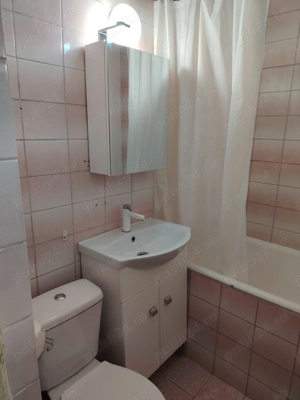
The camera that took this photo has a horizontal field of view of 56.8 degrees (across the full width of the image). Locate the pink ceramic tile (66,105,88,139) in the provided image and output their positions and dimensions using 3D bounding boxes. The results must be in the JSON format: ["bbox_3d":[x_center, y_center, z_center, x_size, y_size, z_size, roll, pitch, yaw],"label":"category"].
[{"bbox_3d":[-0.308,-0.368,1.319,0.010,0.150,0.200,13,19,40],"label":"pink ceramic tile"}]

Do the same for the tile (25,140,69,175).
[{"bbox_3d":[-0.444,-0.186,1.211,0.010,0.150,0.200,13,19,40],"label":"tile"}]

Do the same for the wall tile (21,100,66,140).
[{"bbox_3d":[-0.445,-0.336,1.181,0.010,0.150,0.200,13,19,41],"label":"wall tile"}]

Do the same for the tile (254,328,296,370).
[{"bbox_3d":[0.606,0.724,1.357,0.198,0.150,0.010,13,19,40],"label":"tile"}]

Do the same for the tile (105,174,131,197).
[{"bbox_3d":[-0.178,-0.107,1.536,0.010,0.150,0.198,13,19,40],"label":"tile"}]

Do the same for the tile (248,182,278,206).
[{"bbox_3d":[0.815,-0.047,2.005,0.200,0.150,0.010,13,19,41],"label":"tile"}]

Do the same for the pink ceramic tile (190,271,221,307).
[{"bbox_3d":[0.318,0.512,1.596,0.200,0.150,0.010,13,19,41],"label":"pink ceramic tile"}]

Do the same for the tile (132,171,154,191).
[{"bbox_3d":[-0.043,-0.142,1.680,0.010,0.150,0.198,13,19,40],"label":"tile"}]

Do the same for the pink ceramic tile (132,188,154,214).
[{"bbox_3d":[-0.046,0.005,1.718,0.010,0.150,0.198,13,19,40],"label":"pink ceramic tile"}]

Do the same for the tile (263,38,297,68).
[{"bbox_3d":[0.821,-0.930,1.764,0.200,0.150,0.010,13,19,40],"label":"tile"}]

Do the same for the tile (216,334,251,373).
[{"bbox_3d":[0.456,0.836,1.524,0.198,0.150,0.010,13,19,40],"label":"tile"}]

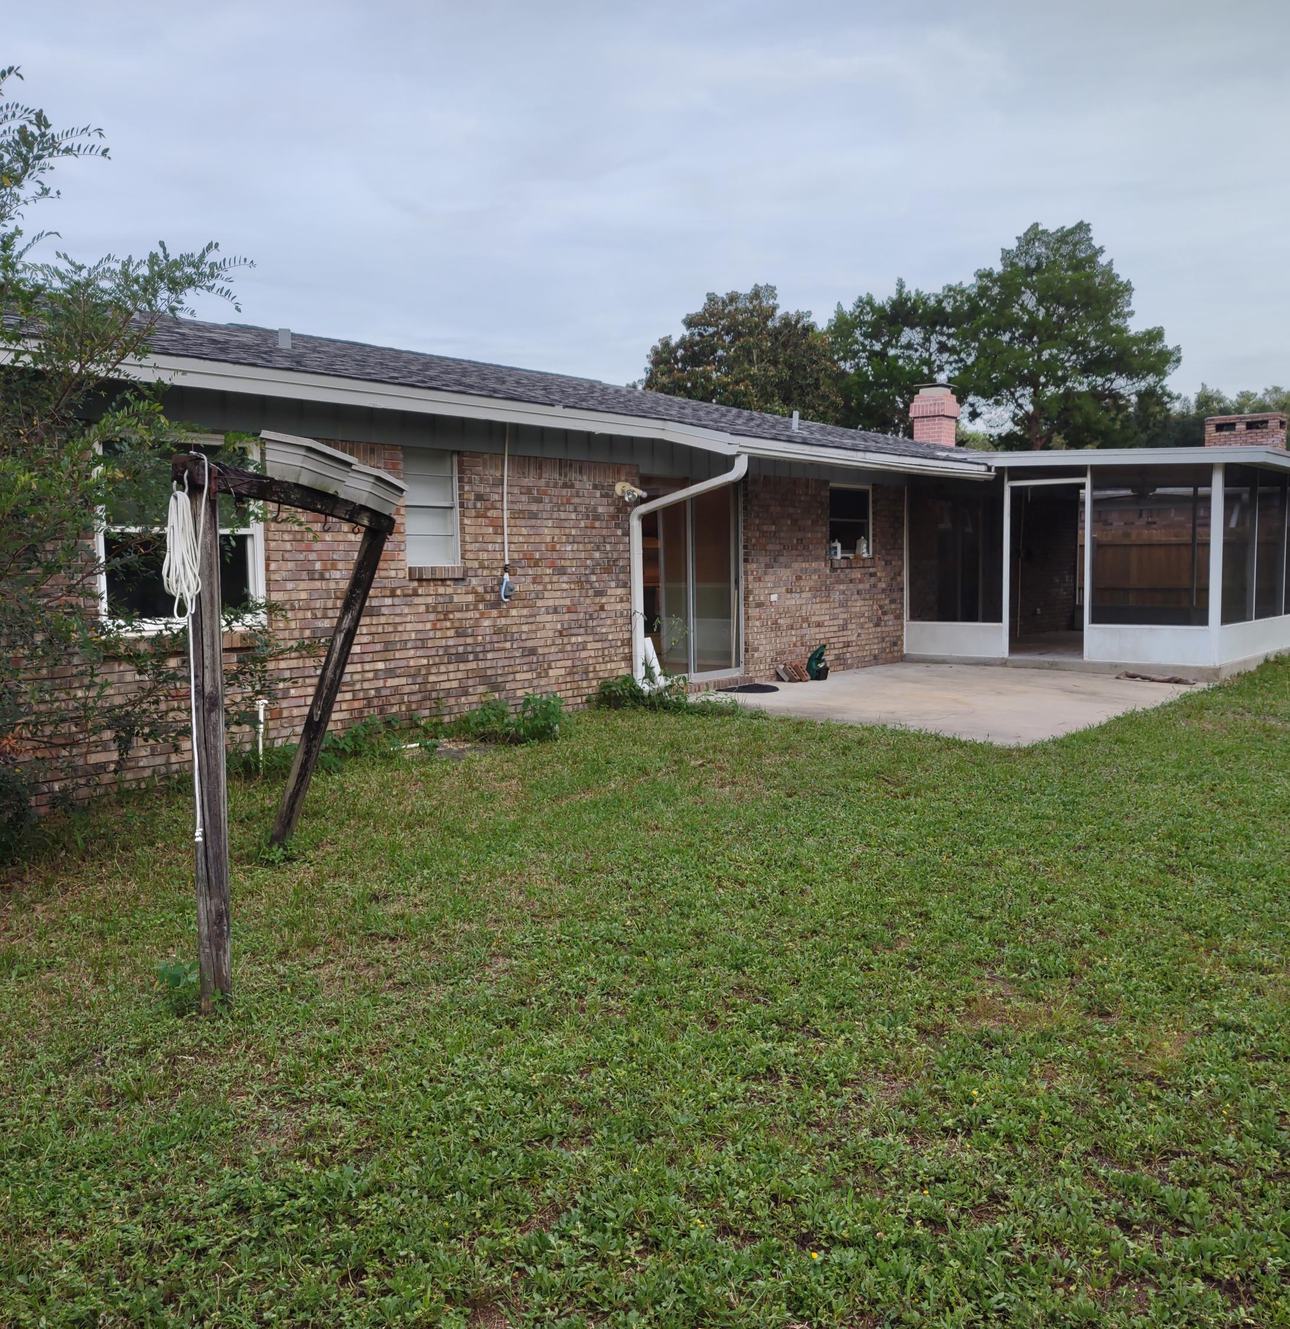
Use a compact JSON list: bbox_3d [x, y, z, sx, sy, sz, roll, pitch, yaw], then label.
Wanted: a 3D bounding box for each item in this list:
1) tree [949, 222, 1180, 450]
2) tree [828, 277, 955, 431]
[{"bbox_3d":[12.258,-7.493,39.500,7.000,10.990,6.800,0,5,0],"label":"tree"},{"bbox_3d":[7.044,-6.311,37.595,4.900,8.970,4.900,0,5,0],"label":"tree"}]

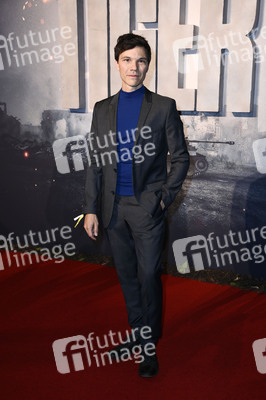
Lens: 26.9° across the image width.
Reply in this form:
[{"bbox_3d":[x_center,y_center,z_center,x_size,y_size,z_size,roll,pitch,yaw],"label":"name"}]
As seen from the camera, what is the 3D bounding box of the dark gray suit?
[{"bbox_3d":[0.020,0.118,2.980,0.520,1.430,0.360,4,14,17],"label":"dark gray suit"}]

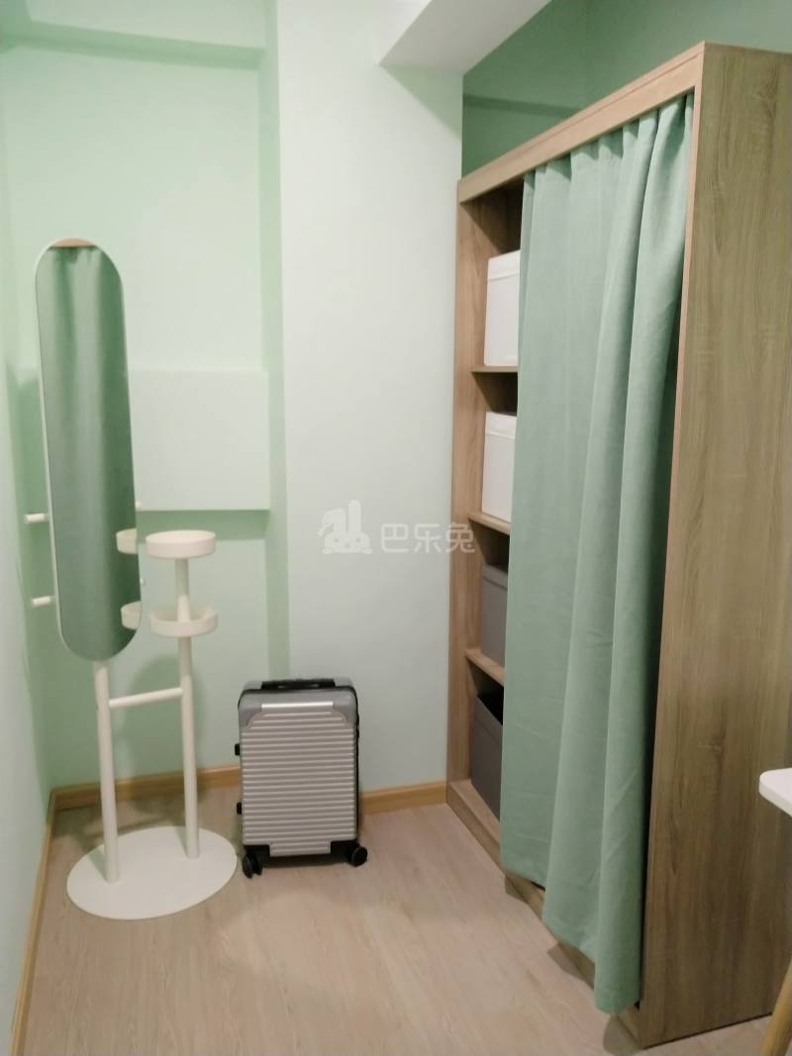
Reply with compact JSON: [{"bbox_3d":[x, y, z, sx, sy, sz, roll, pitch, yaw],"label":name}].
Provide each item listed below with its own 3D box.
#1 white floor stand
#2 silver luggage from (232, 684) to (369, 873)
[{"bbox_3d":[-0.708,0.523,2.358,0.480,0.975,0.480,-5,11,-33],"label":"white floor stand"},{"bbox_3d":[-0.293,0.728,2.478,0.350,0.540,0.220,-1,9,-10],"label":"silver luggage"}]

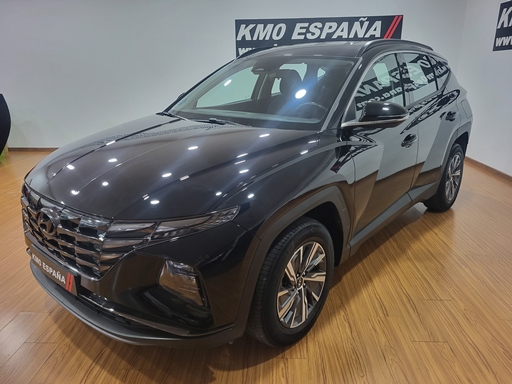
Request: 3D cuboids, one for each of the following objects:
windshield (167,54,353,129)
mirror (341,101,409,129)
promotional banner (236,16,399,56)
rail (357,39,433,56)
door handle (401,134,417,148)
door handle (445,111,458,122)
[{"bbox_3d":[-0.014,-0.743,2.768,1.440,0.140,0.910,14,54,39],"label":"windshield"},{"bbox_3d":[0.686,-0.428,2.167,0.250,0.180,0.270,14,23,39],"label":"mirror"},{"bbox_3d":[1.022,-2.560,6.398,2.720,0.620,0.030,1,18,5],"label":"promotional banner"},{"bbox_3d":[1.176,-1.165,3.126,0.070,0.130,1.530,14,23,39],"label":"rail"},{"bbox_3d":[1.105,-0.367,2.782,0.060,0.060,0.240,14,23,39],"label":"door handle"},{"bbox_3d":[1.789,-0.685,3.511,0.060,0.060,0.240,14,23,39],"label":"door handle"}]

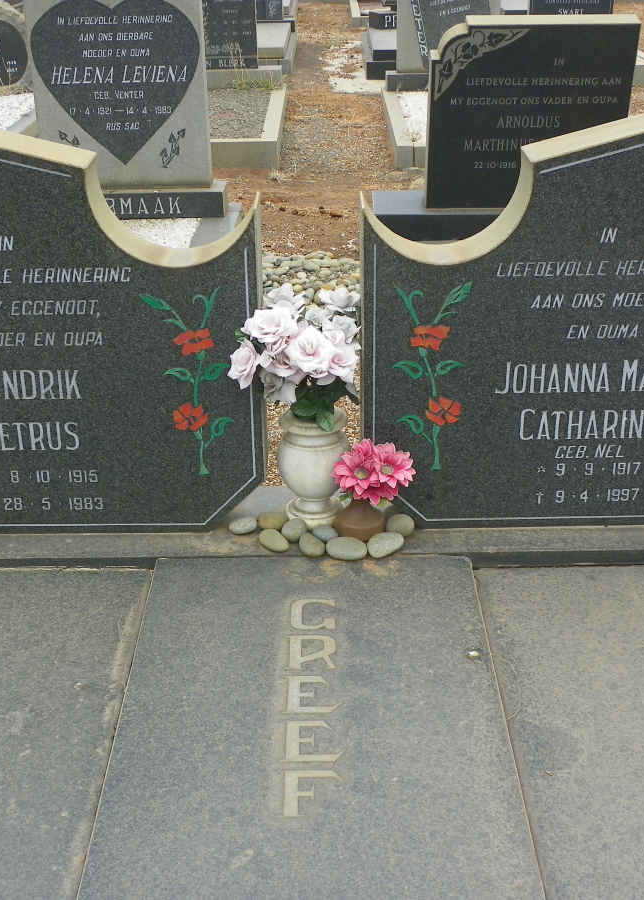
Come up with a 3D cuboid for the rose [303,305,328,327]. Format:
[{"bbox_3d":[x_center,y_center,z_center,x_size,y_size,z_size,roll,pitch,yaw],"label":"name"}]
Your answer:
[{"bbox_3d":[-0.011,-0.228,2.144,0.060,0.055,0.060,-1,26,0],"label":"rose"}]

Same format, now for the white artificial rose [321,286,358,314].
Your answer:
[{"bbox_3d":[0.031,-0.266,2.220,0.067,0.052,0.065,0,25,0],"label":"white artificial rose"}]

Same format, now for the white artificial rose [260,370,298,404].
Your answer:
[{"bbox_3d":[-0.073,-0.108,2.152,0.064,0.056,0.058,7,27,15],"label":"white artificial rose"}]

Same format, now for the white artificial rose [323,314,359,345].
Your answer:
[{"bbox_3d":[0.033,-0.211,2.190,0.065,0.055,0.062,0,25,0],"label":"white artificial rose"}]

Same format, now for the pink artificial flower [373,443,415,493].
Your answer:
[{"bbox_3d":[0.126,0.031,2.200,0.076,0.078,0.050,-5,-1,-9],"label":"pink artificial flower"}]

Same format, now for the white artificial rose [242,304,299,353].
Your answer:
[{"bbox_3d":[-0.086,-0.204,2.079,0.091,0.065,0.078,3,27,8],"label":"white artificial rose"}]

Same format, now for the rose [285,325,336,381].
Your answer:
[{"bbox_3d":[-0.018,-0.162,2.068,0.088,0.080,0.068,-1,26,0],"label":"rose"}]

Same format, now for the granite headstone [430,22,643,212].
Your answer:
[{"bbox_3d":[0.704,-1.146,4.251,0.675,0.616,0.090,-1,26,0],"label":"granite headstone"}]

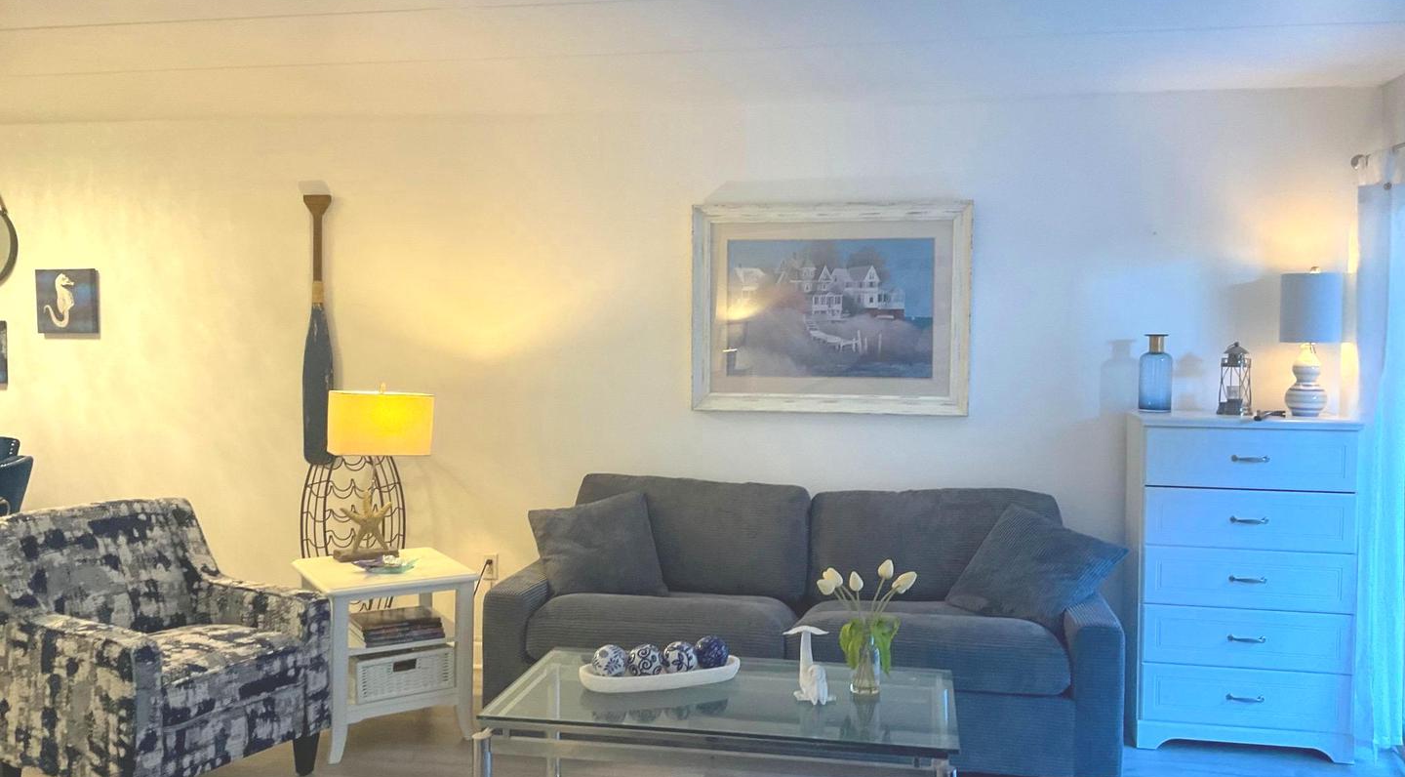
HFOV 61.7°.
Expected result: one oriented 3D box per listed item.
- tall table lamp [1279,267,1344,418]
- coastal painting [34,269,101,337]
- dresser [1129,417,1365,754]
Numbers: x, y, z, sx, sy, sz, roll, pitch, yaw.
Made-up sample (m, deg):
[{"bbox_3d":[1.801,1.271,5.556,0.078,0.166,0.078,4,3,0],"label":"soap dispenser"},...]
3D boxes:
[{"bbox_3d":[2.227,-0.166,4.318,0.232,0.549,0.232,1,2,10],"label":"tall table lamp"},{"bbox_3d":[-2.985,-0.407,5.535,0.295,0.297,0.037,1,3,11],"label":"coastal painting"},{"bbox_3d":[1.970,0.704,4.369,0.729,1.197,0.414,1,2,10],"label":"dresser"}]

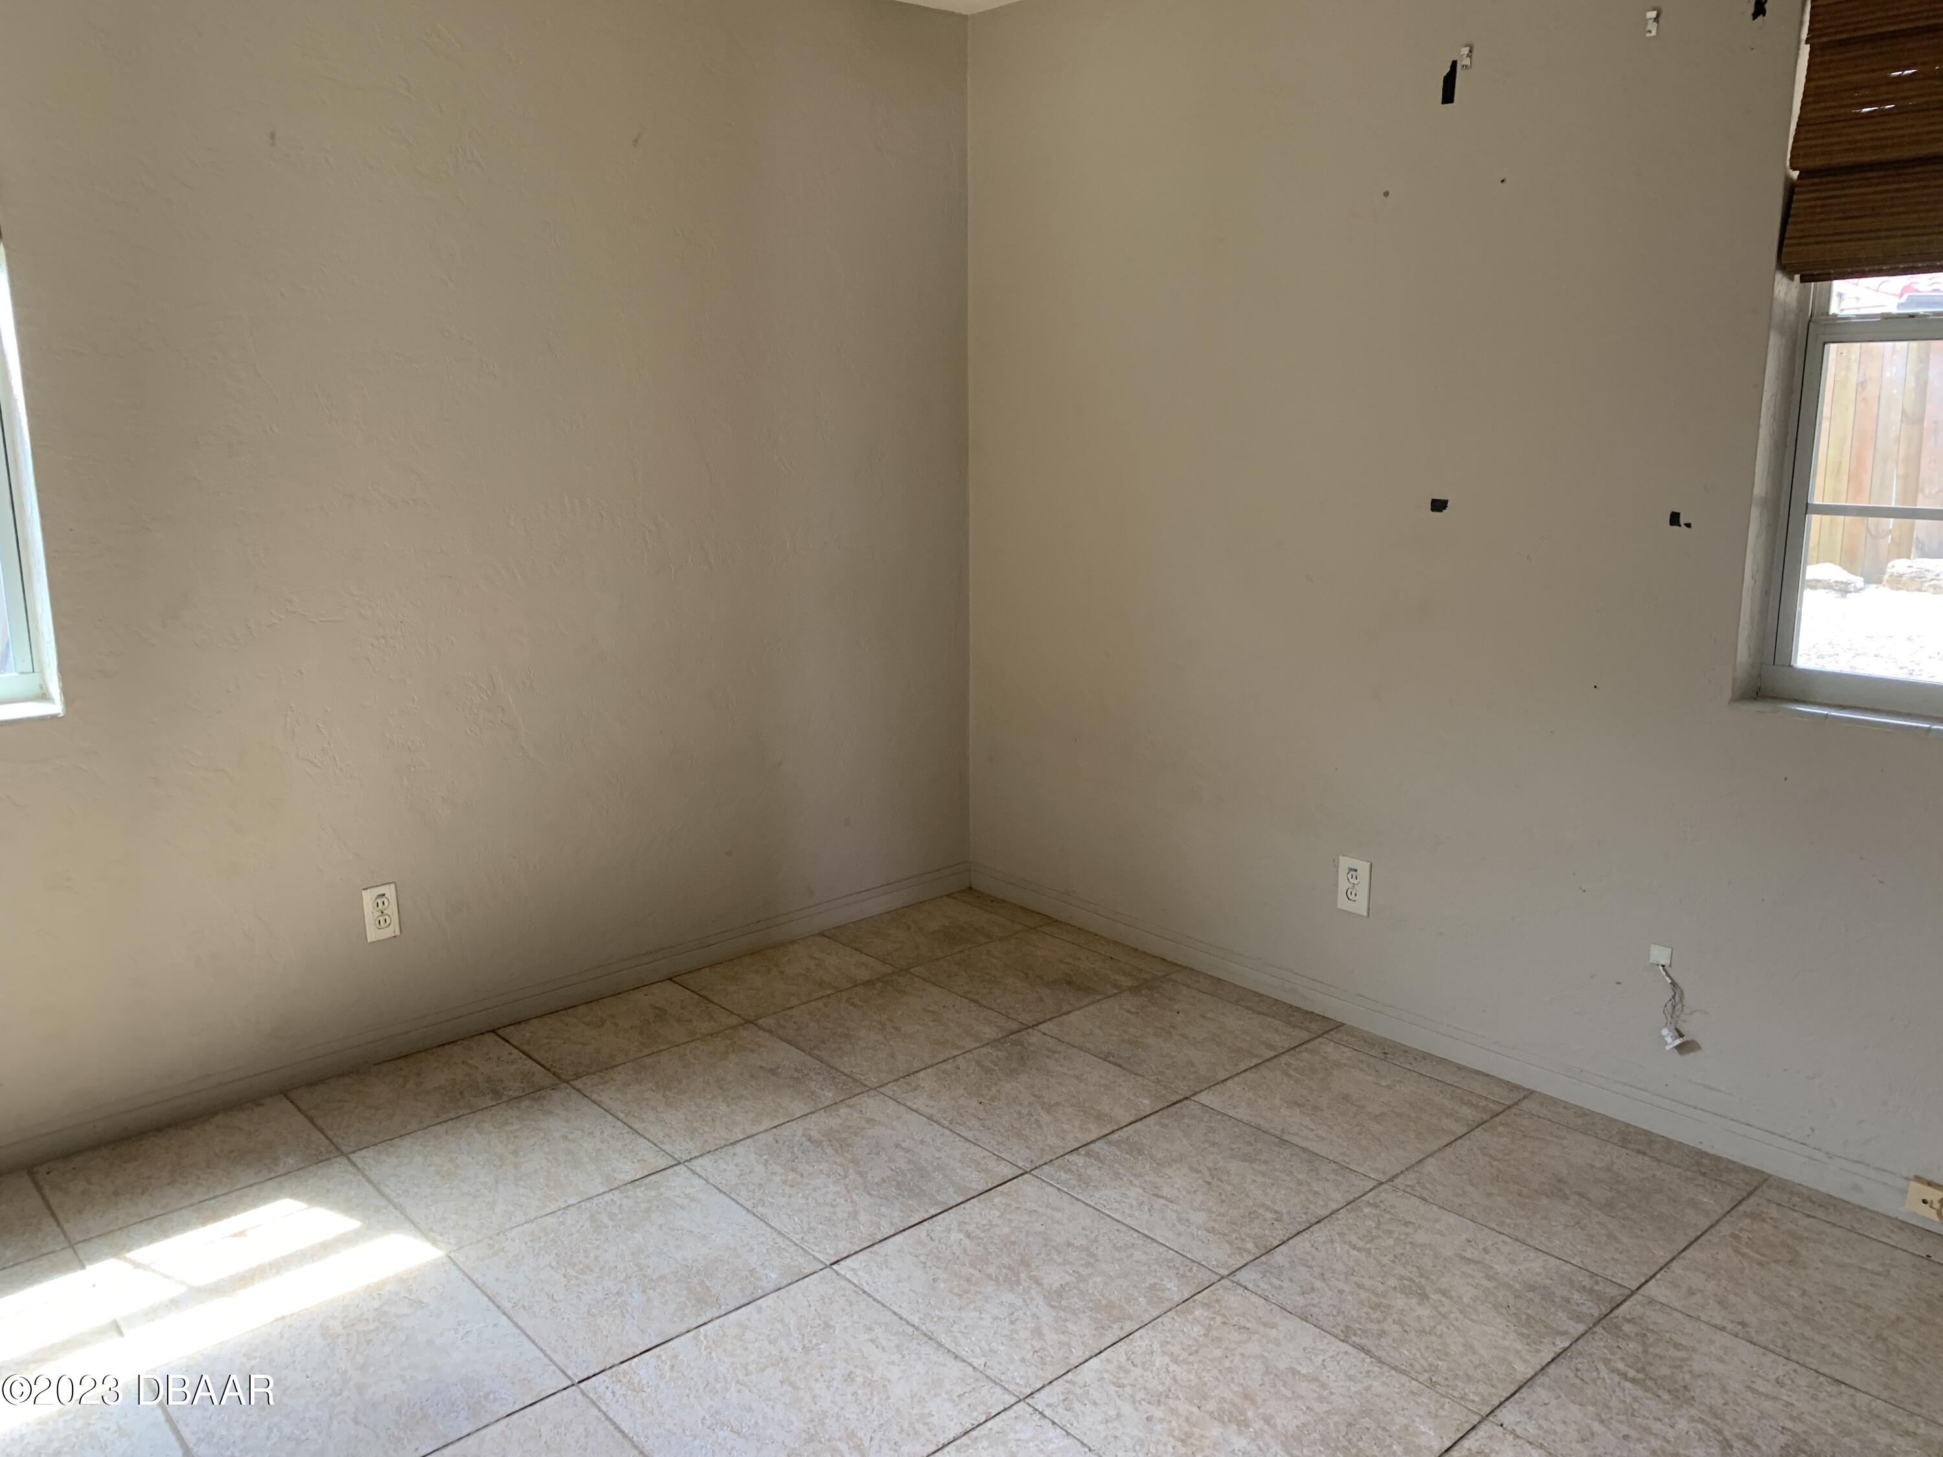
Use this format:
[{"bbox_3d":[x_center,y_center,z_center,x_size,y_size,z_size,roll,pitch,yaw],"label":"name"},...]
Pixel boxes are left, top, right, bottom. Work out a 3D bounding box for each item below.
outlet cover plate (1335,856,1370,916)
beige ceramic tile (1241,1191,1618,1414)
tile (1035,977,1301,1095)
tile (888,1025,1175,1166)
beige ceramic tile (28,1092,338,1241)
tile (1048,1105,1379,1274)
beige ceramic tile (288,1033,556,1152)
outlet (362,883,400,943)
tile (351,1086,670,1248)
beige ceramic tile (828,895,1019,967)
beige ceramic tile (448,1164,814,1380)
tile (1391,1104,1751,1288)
[{"bbox_3d":[0.858,0.354,3.273,0.007,0.122,0.078,-10,16,-41],"label":"outlet cover plate"},{"bbox_3d":[0.731,0.894,2.334,0.451,0.010,0.451,-10,16,-41],"label":"beige ceramic tile"},{"bbox_3d":[0.462,0.691,3.306,0.450,0.010,0.460,-11,16,-41],"label":"tile"},{"bbox_3d":[0.123,0.756,3.008,0.455,0.010,0.460,-11,16,-41],"label":"tile"},{"bbox_3d":[-1.460,0.814,2.723,0.451,0.010,0.341,-10,16,-41],"label":"beige ceramic tile"},{"bbox_3d":[0.430,0.827,2.673,0.455,0.010,0.452,-11,16,-41],"label":"tile"},{"bbox_3d":[-1.131,0.750,3.028,0.451,0.010,0.350,-10,16,-41],"label":"beige ceramic tile"},{"bbox_3d":[-1.251,0.393,3.101,0.071,0.117,0.008,-11,16,-41],"label":"outlet"},{"bbox_3d":[-0.857,0.811,2.736,0.451,0.010,0.451,-10,16,-41],"label":"tile"},{"bbox_3d":[-0.117,0.556,3.938,0.450,0.010,0.351,-11,16,-41],"label":"beige ceramic tile"},{"bbox_3d":[-0.555,0.885,2.413,0.449,0.010,0.460,-11,16,-41],"label":"beige ceramic tile"},{"bbox_3d":[1.071,0.832,2.627,0.451,0.010,0.451,-10,16,-41],"label":"tile"}]

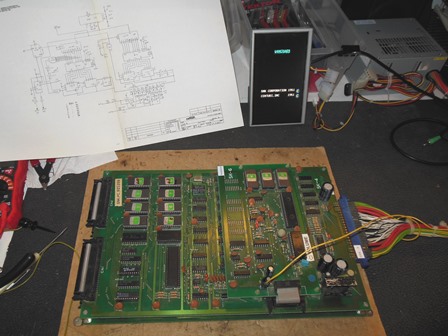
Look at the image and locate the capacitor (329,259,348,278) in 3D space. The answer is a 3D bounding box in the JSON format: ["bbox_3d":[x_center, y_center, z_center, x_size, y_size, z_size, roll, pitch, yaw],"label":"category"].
[{"bbox_3d":[0.147,0.128,0.415,0.015,0.027,0.015,-1,54,-2],"label":"capacitor"}]

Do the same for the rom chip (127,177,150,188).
[{"bbox_3d":[-0.129,0.022,0.490,0.032,0.009,0.015,-1,55,-3],"label":"rom chip"}]

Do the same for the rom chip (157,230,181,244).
[{"bbox_3d":[-0.075,0.095,0.441,0.032,0.007,0.015,-1,55,-3],"label":"rom chip"}]

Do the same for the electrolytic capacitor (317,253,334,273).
[{"bbox_3d":[0.131,0.124,0.418,0.016,0.026,0.016,-1,55,-3],"label":"electrolytic capacitor"}]

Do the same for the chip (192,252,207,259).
[{"bbox_3d":[-0.033,0.117,0.433,0.019,0.004,0.007,-1,54,-2],"label":"chip"}]

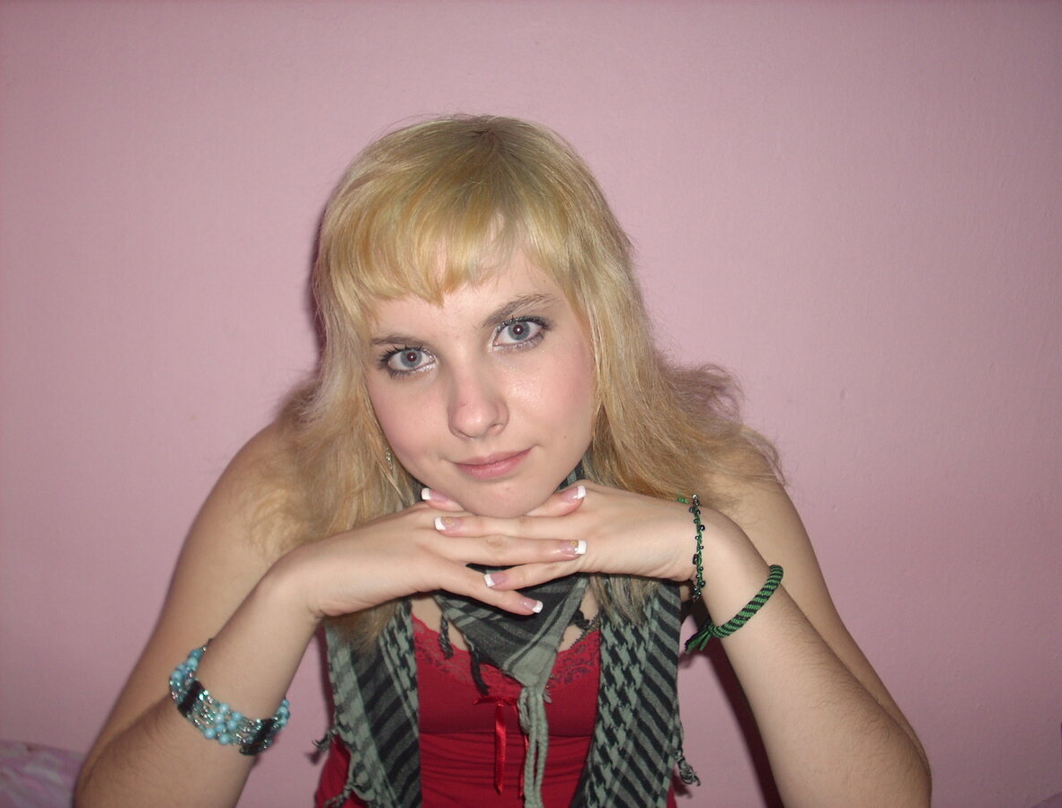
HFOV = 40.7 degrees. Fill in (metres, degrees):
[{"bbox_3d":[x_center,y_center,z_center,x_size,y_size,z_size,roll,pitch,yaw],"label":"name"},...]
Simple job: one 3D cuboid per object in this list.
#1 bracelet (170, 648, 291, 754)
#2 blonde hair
[{"bbox_3d":[-0.172,0.166,0.820,0.069,0.025,0.063,29,22,-5],"label":"bracelet"},{"bbox_3d":[0.000,-0.017,0.860,0.305,0.325,0.240,-6,8,4],"label":"blonde hair"}]

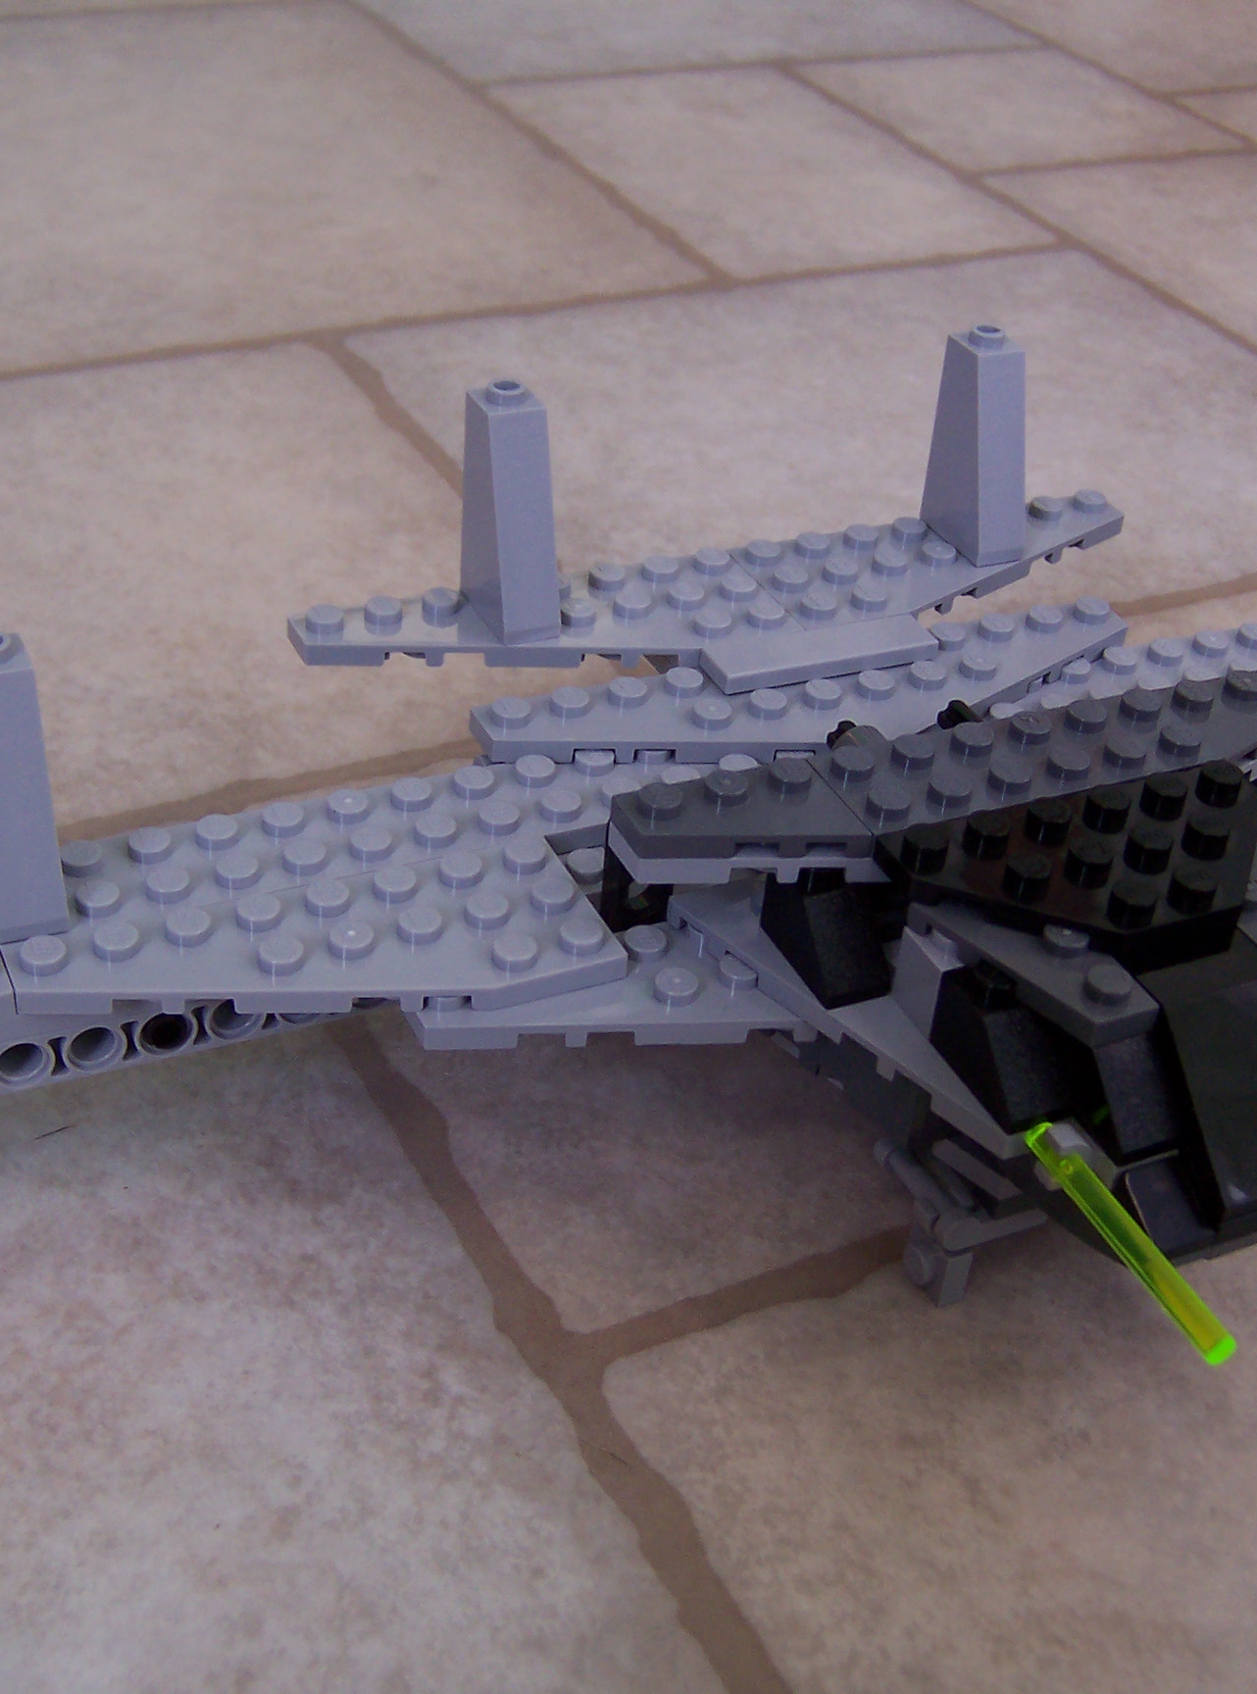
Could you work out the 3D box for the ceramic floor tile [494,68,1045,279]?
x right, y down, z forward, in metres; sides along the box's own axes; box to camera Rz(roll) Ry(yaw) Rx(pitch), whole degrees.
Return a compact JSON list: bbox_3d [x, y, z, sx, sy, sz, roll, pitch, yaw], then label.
[{"bbox_3d":[0.033,-0.175,0.563,0.091,0.010,0.140,-14,40,-25],"label":"ceramic floor tile"}]

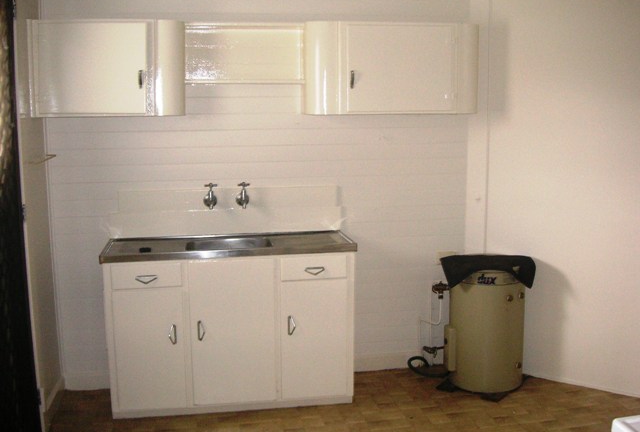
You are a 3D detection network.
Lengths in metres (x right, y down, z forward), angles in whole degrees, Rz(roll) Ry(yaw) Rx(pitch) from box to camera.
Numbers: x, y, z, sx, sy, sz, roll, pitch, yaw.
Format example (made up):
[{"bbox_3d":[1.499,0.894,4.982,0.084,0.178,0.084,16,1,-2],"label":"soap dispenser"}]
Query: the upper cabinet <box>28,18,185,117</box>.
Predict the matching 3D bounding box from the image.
[{"bbox_3d":[-1.093,-0.767,3.594,0.775,0.488,0.320,-2,9,-10],"label":"upper cabinet"}]

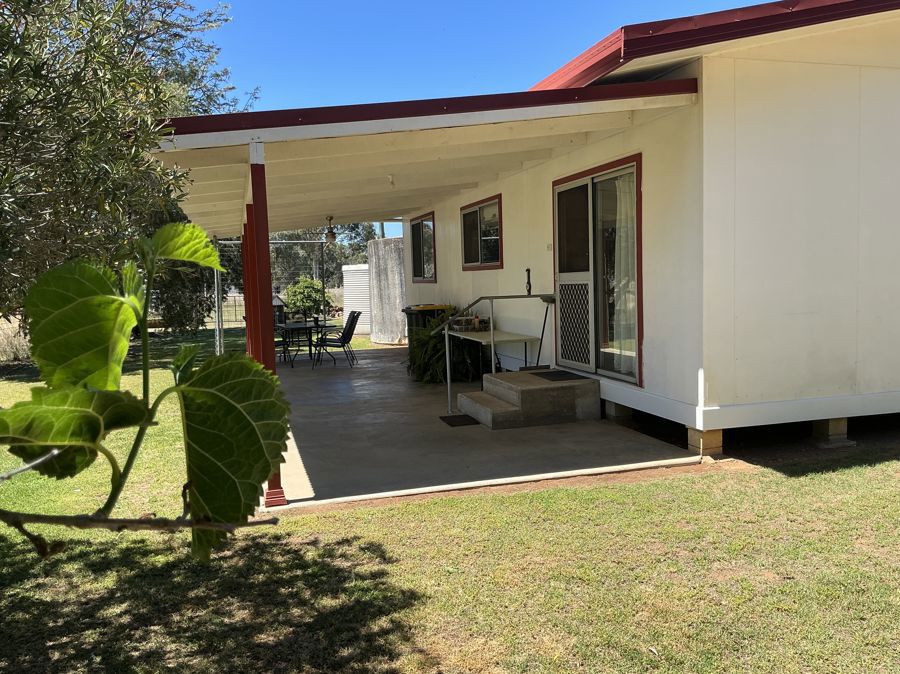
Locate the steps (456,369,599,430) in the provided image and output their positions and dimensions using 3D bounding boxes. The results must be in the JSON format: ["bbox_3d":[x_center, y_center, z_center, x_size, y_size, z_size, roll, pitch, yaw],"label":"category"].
[{"bbox_3d":[0.822,0.638,7.932,1.170,0.423,1.246,-3,5,-16],"label":"steps"}]

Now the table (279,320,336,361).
[{"bbox_3d":[-2.588,0.151,13.319,0.912,0.722,1.626,-3,5,-16],"label":"table"}]

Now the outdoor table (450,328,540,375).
[{"bbox_3d":[0.525,0.349,9.640,0.730,0.737,1.839,-3,5,-16],"label":"outdoor table"}]

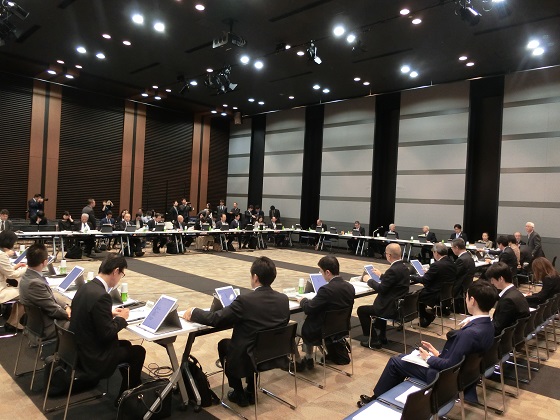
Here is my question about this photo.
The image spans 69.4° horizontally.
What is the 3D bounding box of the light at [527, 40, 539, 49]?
[{"bbox_3d":[6.820,-4.473,10.903,0.270,0.070,0.270,4,1,43],"label":"light"}]

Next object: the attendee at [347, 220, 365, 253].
[{"bbox_3d":[3.047,1.074,16.200,0.520,1.270,0.800,4,1,43],"label":"attendee"}]

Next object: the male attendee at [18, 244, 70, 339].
[{"bbox_3d":[-2.096,0.936,3.818,0.500,1.270,0.770,4,1,43],"label":"male attendee"}]

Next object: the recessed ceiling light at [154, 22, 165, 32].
[{"bbox_3d":[-3.375,-5.159,11.388,0.250,0.070,0.250,4,1,43],"label":"recessed ceiling light"}]

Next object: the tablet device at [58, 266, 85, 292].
[{"bbox_3d":[-2.362,0.774,4.571,0.230,0.305,0.015,4,-40,45],"label":"tablet device"}]

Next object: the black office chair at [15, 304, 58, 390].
[{"bbox_3d":[-2.187,1.229,3.904,0.480,0.740,0.530,4,1,43],"label":"black office chair"}]

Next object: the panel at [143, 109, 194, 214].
[{"bbox_3d":[-5.443,-2.112,19.681,0.120,5.104,2.715,4,1,43],"label":"panel"}]

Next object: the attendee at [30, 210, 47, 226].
[{"bbox_3d":[-7.683,0.608,12.965,0.750,1.180,0.550,3,1,42],"label":"attendee"}]

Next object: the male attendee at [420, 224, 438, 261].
[{"bbox_3d":[5.152,1.188,13.997,0.780,1.250,0.550,2,1,-34],"label":"male attendee"}]

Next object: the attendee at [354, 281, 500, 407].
[{"bbox_3d":[1.163,1.132,3.315,1.040,1.230,0.520,4,1,43],"label":"attendee"}]

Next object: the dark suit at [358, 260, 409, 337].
[{"bbox_3d":[1.380,1.143,5.228,0.630,1.030,0.520,4,1,43],"label":"dark suit"}]

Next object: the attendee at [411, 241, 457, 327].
[{"bbox_3d":[2.342,1.160,6.282,0.740,1.280,0.550,4,1,43],"label":"attendee"}]

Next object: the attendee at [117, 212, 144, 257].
[{"bbox_3d":[-4.579,0.740,12.184,0.780,1.240,0.550,3,1,42],"label":"attendee"}]

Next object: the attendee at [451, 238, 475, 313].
[{"bbox_3d":[3.106,1.173,7.114,0.740,1.310,0.520,4,1,43],"label":"attendee"}]

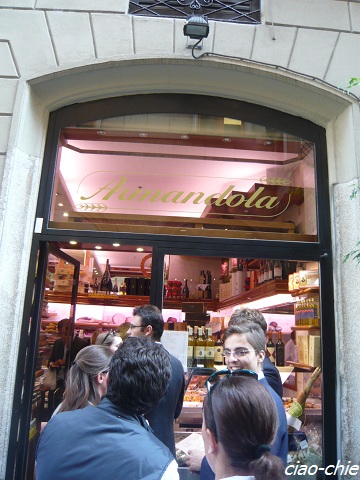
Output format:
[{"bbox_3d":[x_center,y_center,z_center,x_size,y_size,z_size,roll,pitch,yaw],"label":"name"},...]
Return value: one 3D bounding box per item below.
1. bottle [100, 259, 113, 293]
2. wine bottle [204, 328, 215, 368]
[{"bbox_3d":[-1.415,0.706,7.567,0.220,0.661,0.220,3,-12,-2],"label":"bottle"},{"bbox_3d":[0.244,0.876,3.152,0.074,0.320,0.074,3,-12,-2],"label":"wine bottle"}]

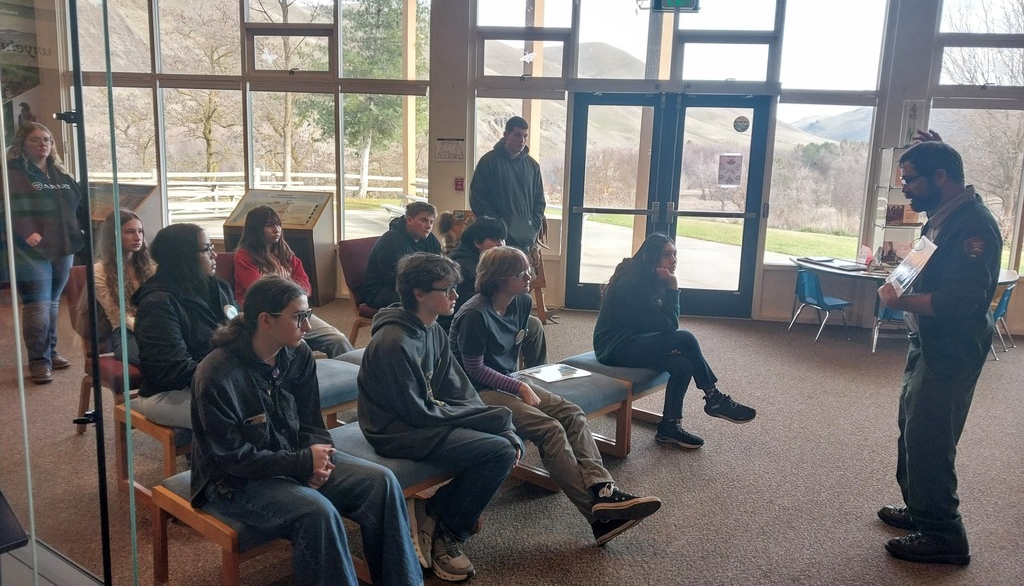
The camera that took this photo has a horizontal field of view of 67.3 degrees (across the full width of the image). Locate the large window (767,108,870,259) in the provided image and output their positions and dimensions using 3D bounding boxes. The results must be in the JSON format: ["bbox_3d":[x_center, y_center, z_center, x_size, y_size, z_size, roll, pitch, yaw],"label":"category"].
[{"bbox_3d":[3.058,-1.056,7.686,0.908,1.601,0.080,3,10,5],"label":"large window"}]

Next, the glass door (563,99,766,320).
[{"bbox_3d":[1.534,-0.860,7.745,1.900,2.197,0.100,3,10,7],"label":"glass door"}]

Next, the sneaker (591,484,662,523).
[{"bbox_3d":[0.468,0.864,3.140,0.290,0.105,0.115,-14,42,20],"label":"sneaker"}]

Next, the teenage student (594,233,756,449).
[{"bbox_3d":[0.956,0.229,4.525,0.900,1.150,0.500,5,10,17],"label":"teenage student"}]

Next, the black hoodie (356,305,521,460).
[{"bbox_3d":[-0.249,0.374,3.058,0.600,0.560,0.500,7,11,29],"label":"black hoodie"}]

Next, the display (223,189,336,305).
[{"bbox_3d":[-2.379,-0.464,7.906,0.910,1.130,0.650,3,10,5],"label":"display"}]

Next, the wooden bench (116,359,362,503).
[{"bbox_3d":[-1.250,0.682,3.814,0.480,0.425,1.170,11,13,39],"label":"wooden bench"}]

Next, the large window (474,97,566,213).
[{"bbox_3d":[0.074,-1.381,7.866,0.927,1.172,0.060,3,10,7],"label":"large window"}]

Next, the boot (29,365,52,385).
[{"bbox_3d":[-3.177,0.519,5.176,0.110,0.130,0.280,-6,13,-38],"label":"boot"}]

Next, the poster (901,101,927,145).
[{"bbox_3d":[3.749,-1.582,7.196,0.190,0.434,0.020,3,10,7],"label":"poster"}]

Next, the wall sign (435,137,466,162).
[{"bbox_3d":[-0.619,-1.450,7.825,0.295,0.225,0.020,3,10,5],"label":"wall sign"}]

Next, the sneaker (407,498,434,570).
[{"bbox_3d":[-0.309,0.894,2.970,0.115,0.290,0.105,-23,-25,11],"label":"sneaker"}]

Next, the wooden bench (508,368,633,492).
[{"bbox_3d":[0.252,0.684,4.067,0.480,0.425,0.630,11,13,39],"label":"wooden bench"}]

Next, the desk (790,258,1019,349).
[{"bbox_3d":[3.622,0.143,6.900,2.000,0.670,1.150,3,10,7],"label":"desk"}]

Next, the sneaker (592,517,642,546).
[{"bbox_3d":[0.440,0.913,3.130,0.290,0.112,0.105,-42,-15,30],"label":"sneaker"}]

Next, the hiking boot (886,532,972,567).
[{"bbox_3d":[1.684,1.003,3.147,0.315,0.140,0.115,3,10,6],"label":"hiking boot"}]

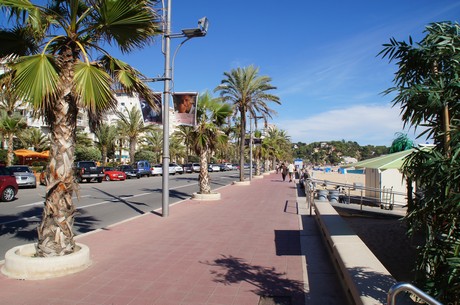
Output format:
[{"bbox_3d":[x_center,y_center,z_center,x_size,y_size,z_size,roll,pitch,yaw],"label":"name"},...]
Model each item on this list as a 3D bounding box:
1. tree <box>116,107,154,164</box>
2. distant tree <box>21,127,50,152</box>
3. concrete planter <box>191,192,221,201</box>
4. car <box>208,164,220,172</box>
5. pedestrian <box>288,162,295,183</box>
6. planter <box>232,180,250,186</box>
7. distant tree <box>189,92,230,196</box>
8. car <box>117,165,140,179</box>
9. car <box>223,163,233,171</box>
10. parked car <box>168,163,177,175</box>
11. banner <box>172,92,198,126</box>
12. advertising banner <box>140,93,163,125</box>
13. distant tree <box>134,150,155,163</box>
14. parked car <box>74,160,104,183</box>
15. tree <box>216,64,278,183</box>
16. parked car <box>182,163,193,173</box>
[{"bbox_3d":[-13.800,-1.700,50.000,6.000,9.600,6.000,0,-2,11],"label":"tree"},{"bbox_3d":[-22.000,-0.100,39.000,4.300,5.800,4.300,0,-2,11],"label":"distant tree"},{"bbox_3d":[-1.057,1.960,15.504,1.300,0.260,1.300,0,-2,0],"label":"concrete planter"},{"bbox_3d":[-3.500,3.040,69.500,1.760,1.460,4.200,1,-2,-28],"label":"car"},{"bbox_3d":[5.351,1.739,30.029,0.550,1.720,0.380,0,-2,11],"label":"pedestrian"},{"bbox_3d":[0.880,2.317,25.904,1.300,0.260,1.300,0,-2,11],"label":"planter"},{"bbox_3d":[-0.866,-0.424,15.700,2.000,4.650,2.000,0,-2,0],"label":"distant tree"},{"bbox_3d":[-11.100,2.070,37.000,1.760,1.450,4.400,1,-2,-30],"label":"car"},{"bbox_3d":[-0.900,3.221,76.000,4.300,1.520,1.780,-1,-2,40],"label":"car"},{"bbox_3d":[-9.434,2.370,48.432,1.750,1.470,4.200,2,-3,-40],"label":"parked car"},{"bbox_3d":[-1.312,-1.279,10.200,0.780,1.020,0.060,0,-2,8],"label":"banner"},{"bbox_3d":[-2.372,-1.304,10.300,0.710,0.970,0.050,0,-2,11],"label":"advertising banner"},{"bbox_3d":[-12.834,1.467,52.000,3.400,3.300,3.400,0,-2,11],"label":"distant tree"},{"bbox_3d":[-12.924,1.647,30.543,1.820,1.750,5.000,2,-3,-40],"label":"parked car"},{"bbox_3d":[1.250,-2.100,25.000,4.900,8.500,4.900,0,-2,11],"label":"tree"},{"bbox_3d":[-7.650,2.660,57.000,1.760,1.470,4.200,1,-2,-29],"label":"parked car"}]

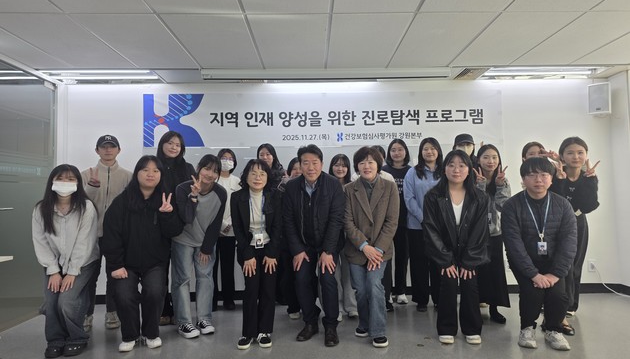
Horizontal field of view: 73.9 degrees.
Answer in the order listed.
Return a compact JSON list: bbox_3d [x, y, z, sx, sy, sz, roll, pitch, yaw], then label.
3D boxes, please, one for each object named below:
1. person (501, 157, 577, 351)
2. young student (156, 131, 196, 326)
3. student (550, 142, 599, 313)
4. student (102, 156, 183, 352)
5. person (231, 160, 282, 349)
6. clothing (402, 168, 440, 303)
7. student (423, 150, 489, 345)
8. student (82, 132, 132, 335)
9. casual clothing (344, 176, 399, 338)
[{"bbox_3d":[1.747,0.546,3.273,0.548,1.400,0.620,-1,-3,14],"label":"person"},{"bbox_3d":[-1.311,0.429,3.867,0.415,1.730,0.340,0,-3,-10],"label":"young student"},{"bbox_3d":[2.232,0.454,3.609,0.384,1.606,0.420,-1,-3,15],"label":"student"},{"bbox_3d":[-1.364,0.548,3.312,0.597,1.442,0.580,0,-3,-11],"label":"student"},{"bbox_3d":[-0.464,0.560,3.320,0.403,1.407,0.520,0,-3,-4],"label":"person"},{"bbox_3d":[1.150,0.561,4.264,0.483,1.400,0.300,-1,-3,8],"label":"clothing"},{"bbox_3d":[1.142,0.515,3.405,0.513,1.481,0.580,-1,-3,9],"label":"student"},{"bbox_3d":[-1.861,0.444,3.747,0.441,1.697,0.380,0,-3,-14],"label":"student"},{"bbox_3d":[0.447,0.596,3.310,0.440,1.240,0.500,-1,-3,2],"label":"casual clothing"}]

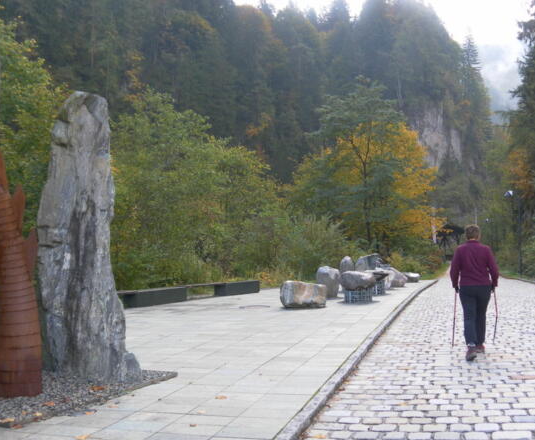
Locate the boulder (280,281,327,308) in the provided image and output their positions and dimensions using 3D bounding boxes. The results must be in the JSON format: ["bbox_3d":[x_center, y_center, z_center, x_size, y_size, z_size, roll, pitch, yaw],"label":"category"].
[{"bbox_3d":[0.799,1.653,13.165,1.000,0.580,0.600,-1,-2,-9],"label":"boulder"}]

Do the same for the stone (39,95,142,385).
[{"bbox_3d":[-2.216,0.192,7.346,1.150,3.500,0.850,-1,-2,-17],"label":"stone"}]

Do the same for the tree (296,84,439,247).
[{"bbox_3d":[5.839,-3.097,35.000,8.700,10.100,8.000,-2,-2,11],"label":"tree"}]

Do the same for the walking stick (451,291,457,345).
[{"bbox_3d":[2.471,1.309,7.835,0.040,0.830,0.040,3,17,19],"label":"walking stick"}]

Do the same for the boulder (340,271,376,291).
[{"bbox_3d":[2.047,1.372,13.350,0.800,0.430,0.600,-2,-2,-6],"label":"boulder"}]

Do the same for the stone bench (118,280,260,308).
[{"bbox_3d":[-2.186,1.984,16.049,4.520,0.370,0.550,0,-2,-38],"label":"stone bench"}]

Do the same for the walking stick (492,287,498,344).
[{"bbox_3d":[3.013,1.280,7.860,0.050,0.800,0.050,-5,16,2],"label":"walking stick"}]

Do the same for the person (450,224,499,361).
[{"bbox_3d":[2.644,0.907,7.580,0.600,1.670,0.520,-2,-2,19],"label":"person"}]

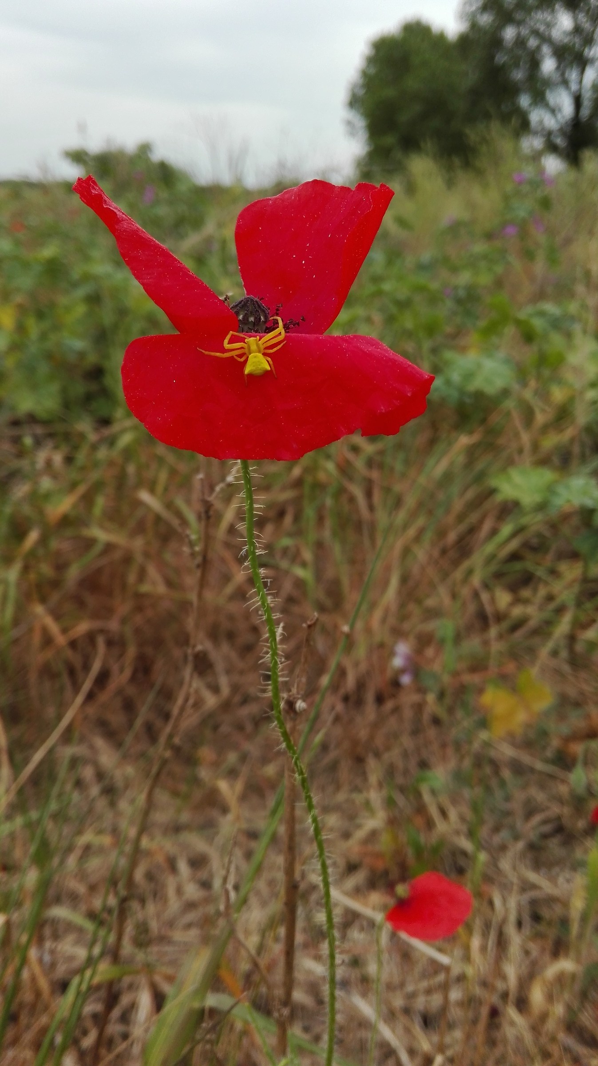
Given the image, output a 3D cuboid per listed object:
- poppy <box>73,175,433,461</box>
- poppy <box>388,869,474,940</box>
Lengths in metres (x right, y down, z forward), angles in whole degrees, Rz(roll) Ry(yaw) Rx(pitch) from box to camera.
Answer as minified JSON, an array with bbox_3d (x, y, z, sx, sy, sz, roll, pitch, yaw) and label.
[{"bbox_3d":[-0.011,-0.050,0.176,0.080,0.056,0.056,0,25,0],"label":"poppy"},{"bbox_3d":[0.088,0.255,0.520,0.058,0.034,0.050,0,25,0],"label":"poppy"}]

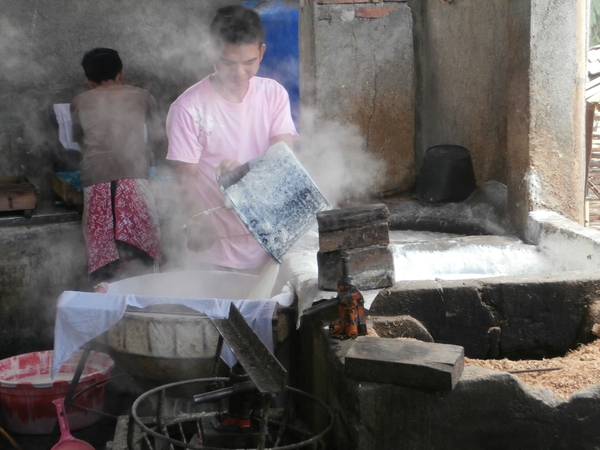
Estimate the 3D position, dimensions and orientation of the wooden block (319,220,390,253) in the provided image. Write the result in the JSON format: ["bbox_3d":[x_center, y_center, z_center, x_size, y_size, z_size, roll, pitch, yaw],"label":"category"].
[{"bbox_3d":[0.159,0.033,3.480,0.198,0.061,0.110,-5,10,-10],"label":"wooden block"}]

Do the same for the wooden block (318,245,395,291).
[{"bbox_3d":[0.162,0.122,3.480,0.214,0.109,0.120,-2,10,-11],"label":"wooden block"}]

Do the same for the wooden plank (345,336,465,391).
[{"bbox_3d":[0.278,0.367,3.120,0.295,0.061,0.128,6,26,13],"label":"wooden plank"}]

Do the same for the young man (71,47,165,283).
[{"bbox_3d":[-0.794,-0.071,5.237,0.420,1.420,0.440,-2,10,-6],"label":"young man"}]

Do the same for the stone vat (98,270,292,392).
[{"bbox_3d":[-0.301,0.323,3.380,0.560,0.290,0.560,-1,9,0],"label":"stone vat"}]

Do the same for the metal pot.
[{"bbox_3d":[0.599,-0.210,4.850,0.250,0.200,0.250,-1,19,0],"label":"metal pot"}]

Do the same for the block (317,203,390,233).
[{"bbox_3d":[0.158,-0.026,3.480,0.203,0.046,0.105,-6,10,-10],"label":"block"}]

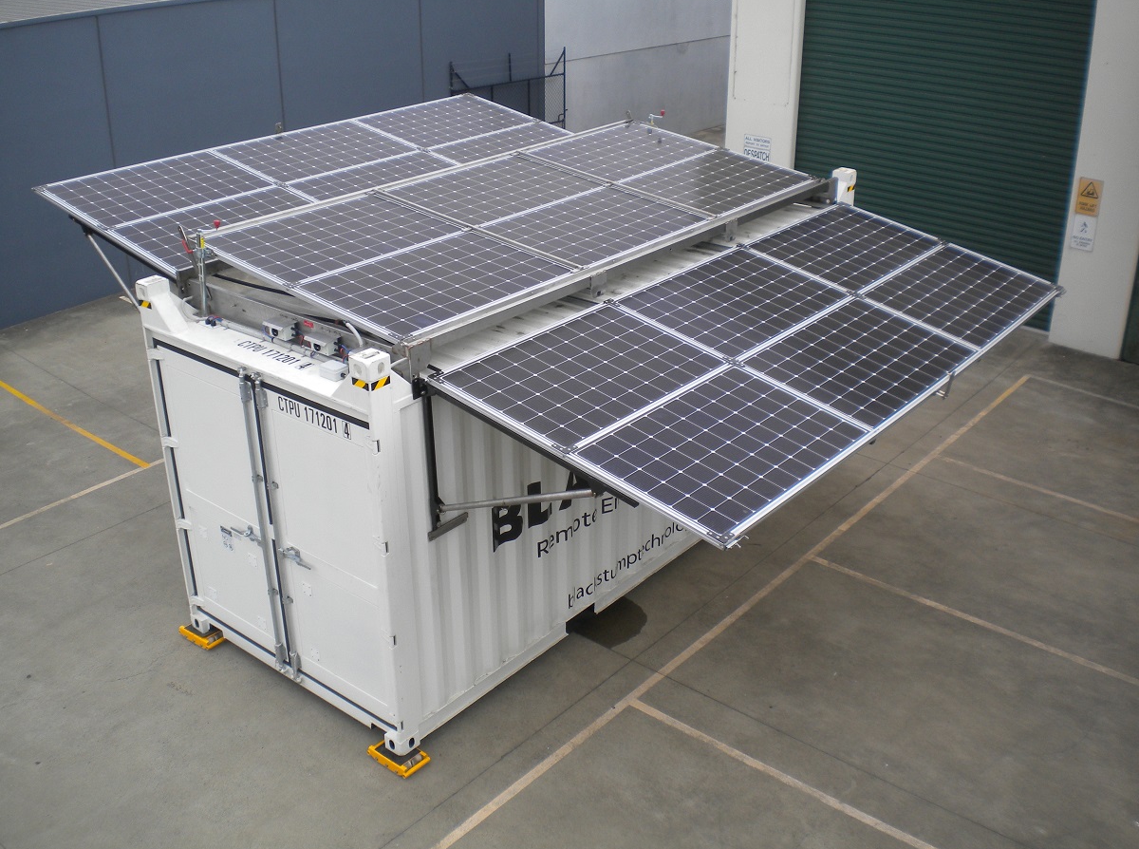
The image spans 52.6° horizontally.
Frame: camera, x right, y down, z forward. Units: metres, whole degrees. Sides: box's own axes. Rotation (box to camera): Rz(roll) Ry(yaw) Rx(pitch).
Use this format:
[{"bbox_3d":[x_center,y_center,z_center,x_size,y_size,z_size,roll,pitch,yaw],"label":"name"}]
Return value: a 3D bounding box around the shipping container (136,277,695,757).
[{"bbox_3d":[-0.156,-0.373,10.051,2.438,2.896,6.058,19,31,35],"label":"shipping container"}]

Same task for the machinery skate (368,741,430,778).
[{"bbox_3d":[-1.173,2.282,7.939,0.370,0.095,0.235,19,31,35],"label":"machinery skate"}]

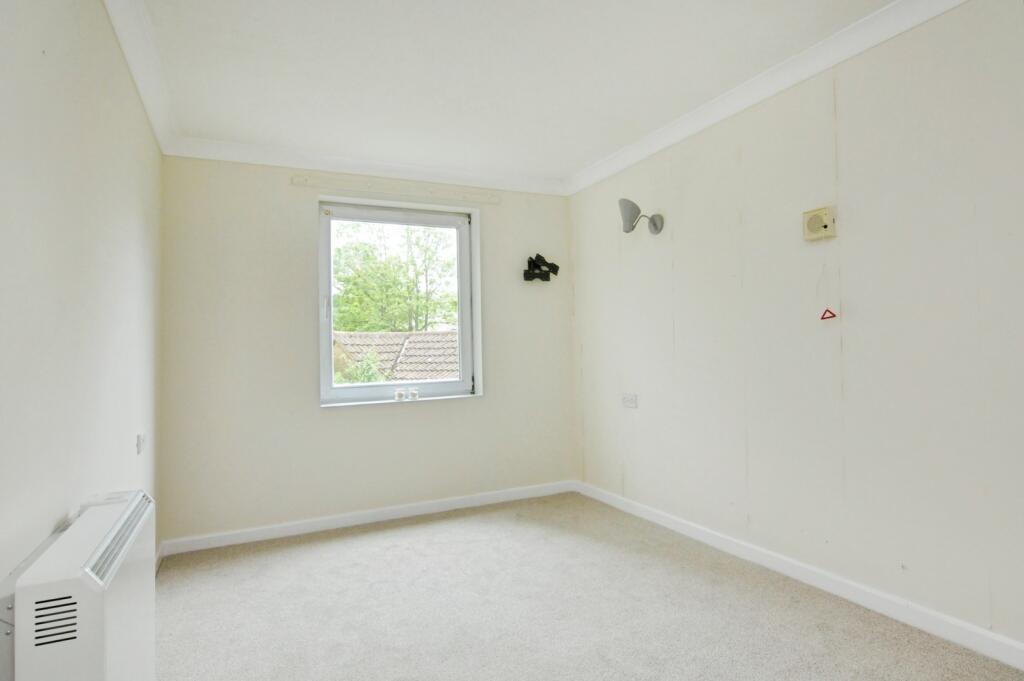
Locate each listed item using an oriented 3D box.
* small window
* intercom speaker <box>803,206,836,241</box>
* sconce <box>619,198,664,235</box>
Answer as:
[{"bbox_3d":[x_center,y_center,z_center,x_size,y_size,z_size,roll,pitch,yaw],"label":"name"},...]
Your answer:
[{"bbox_3d":[-0.759,-0.257,3.730,1.083,1.327,0.100,-1,-1,-24],"label":"small window"},{"bbox_3d":[1.367,-0.513,2.397,0.035,0.128,0.129,-1,-1,-27],"label":"intercom speaker"},{"bbox_3d":[0.774,-0.749,3.264,0.240,0.215,0.150,-1,-1,-26],"label":"sconce"}]

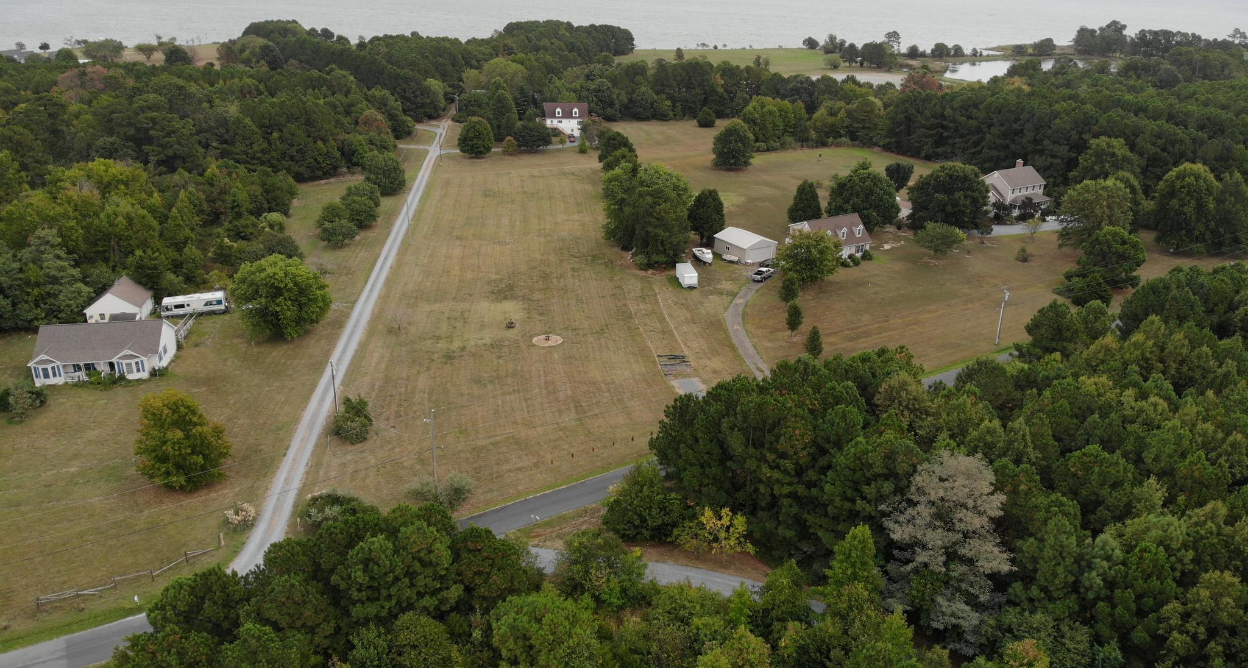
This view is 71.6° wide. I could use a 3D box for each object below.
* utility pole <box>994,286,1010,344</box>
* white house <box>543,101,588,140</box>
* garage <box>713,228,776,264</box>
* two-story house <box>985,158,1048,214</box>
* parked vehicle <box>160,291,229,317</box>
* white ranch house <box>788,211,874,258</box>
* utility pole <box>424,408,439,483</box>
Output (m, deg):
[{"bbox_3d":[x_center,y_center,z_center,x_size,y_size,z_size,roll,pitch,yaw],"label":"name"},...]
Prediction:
[{"bbox_3d":[61.442,-2.917,140.229,0.700,10.200,0.500,1,23,0],"label":"utility pole"},{"bbox_3d":[-19.387,-72.134,291.487,14.000,10.200,9.200,-2,24,-7],"label":"white house"},{"bbox_3d":[25.688,-19.128,183.011,8.900,4.700,10.300,-14,28,-31],"label":"garage"},{"bbox_3d":[100.555,-38.225,223.598,14.500,10.300,11.800,-11,26,-26],"label":"two-story house"},{"bbox_3d":[-73.378,-5.106,147.835,9.700,3.000,2.550,-6,24,-16],"label":"parked vehicle"},{"bbox_3d":[43.617,-20.606,182.647,14.300,7.500,9.600,-12,27,-28],"label":"white ranch house"},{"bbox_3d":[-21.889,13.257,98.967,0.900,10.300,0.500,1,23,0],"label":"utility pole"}]

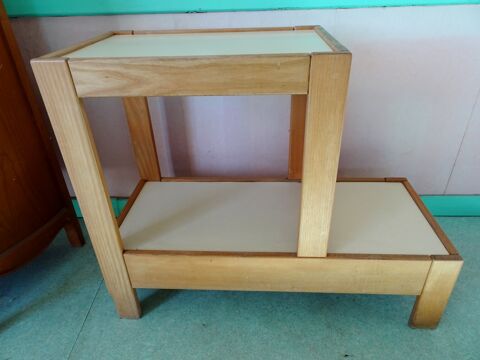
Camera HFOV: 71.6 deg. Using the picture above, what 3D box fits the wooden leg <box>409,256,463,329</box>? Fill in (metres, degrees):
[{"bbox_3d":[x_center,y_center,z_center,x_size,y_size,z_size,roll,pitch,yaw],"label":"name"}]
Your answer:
[{"bbox_3d":[0.473,0.279,0.814,0.065,0.240,0.021,0,31,5],"label":"wooden leg"}]

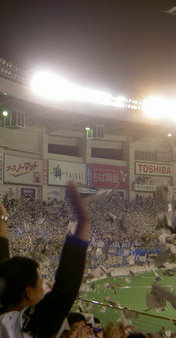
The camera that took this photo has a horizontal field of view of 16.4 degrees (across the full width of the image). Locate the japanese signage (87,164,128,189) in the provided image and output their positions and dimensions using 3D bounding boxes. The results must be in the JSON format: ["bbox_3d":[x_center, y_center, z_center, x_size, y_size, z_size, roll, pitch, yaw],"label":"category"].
[{"bbox_3d":[4.759,1.737,135.667,0.400,5.100,14.340,-4,-5,43],"label":"japanese signage"}]

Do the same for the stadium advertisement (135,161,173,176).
[{"bbox_3d":[15.826,0.131,146.480,13.310,3.210,0.400,3,-5,-41],"label":"stadium advertisement"}]

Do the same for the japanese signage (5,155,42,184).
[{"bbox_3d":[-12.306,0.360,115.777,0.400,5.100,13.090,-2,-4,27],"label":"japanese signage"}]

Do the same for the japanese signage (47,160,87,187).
[{"bbox_3d":[-4.452,1.088,126.301,0.400,5.100,13.090,-3,-5,35],"label":"japanese signage"}]

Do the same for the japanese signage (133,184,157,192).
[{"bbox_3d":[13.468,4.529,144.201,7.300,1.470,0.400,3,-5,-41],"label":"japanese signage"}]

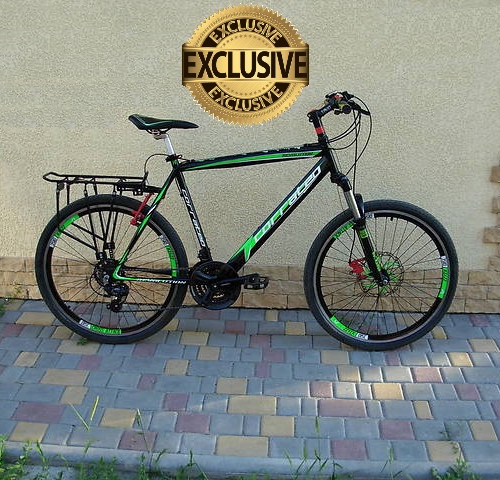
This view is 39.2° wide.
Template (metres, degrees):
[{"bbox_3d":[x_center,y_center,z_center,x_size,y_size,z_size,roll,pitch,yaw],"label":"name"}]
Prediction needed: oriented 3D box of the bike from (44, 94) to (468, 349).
[{"bbox_3d":[-0.020,-0.048,2.930,1.790,1.070,0.610,1,14,2],"label":"bike"}]

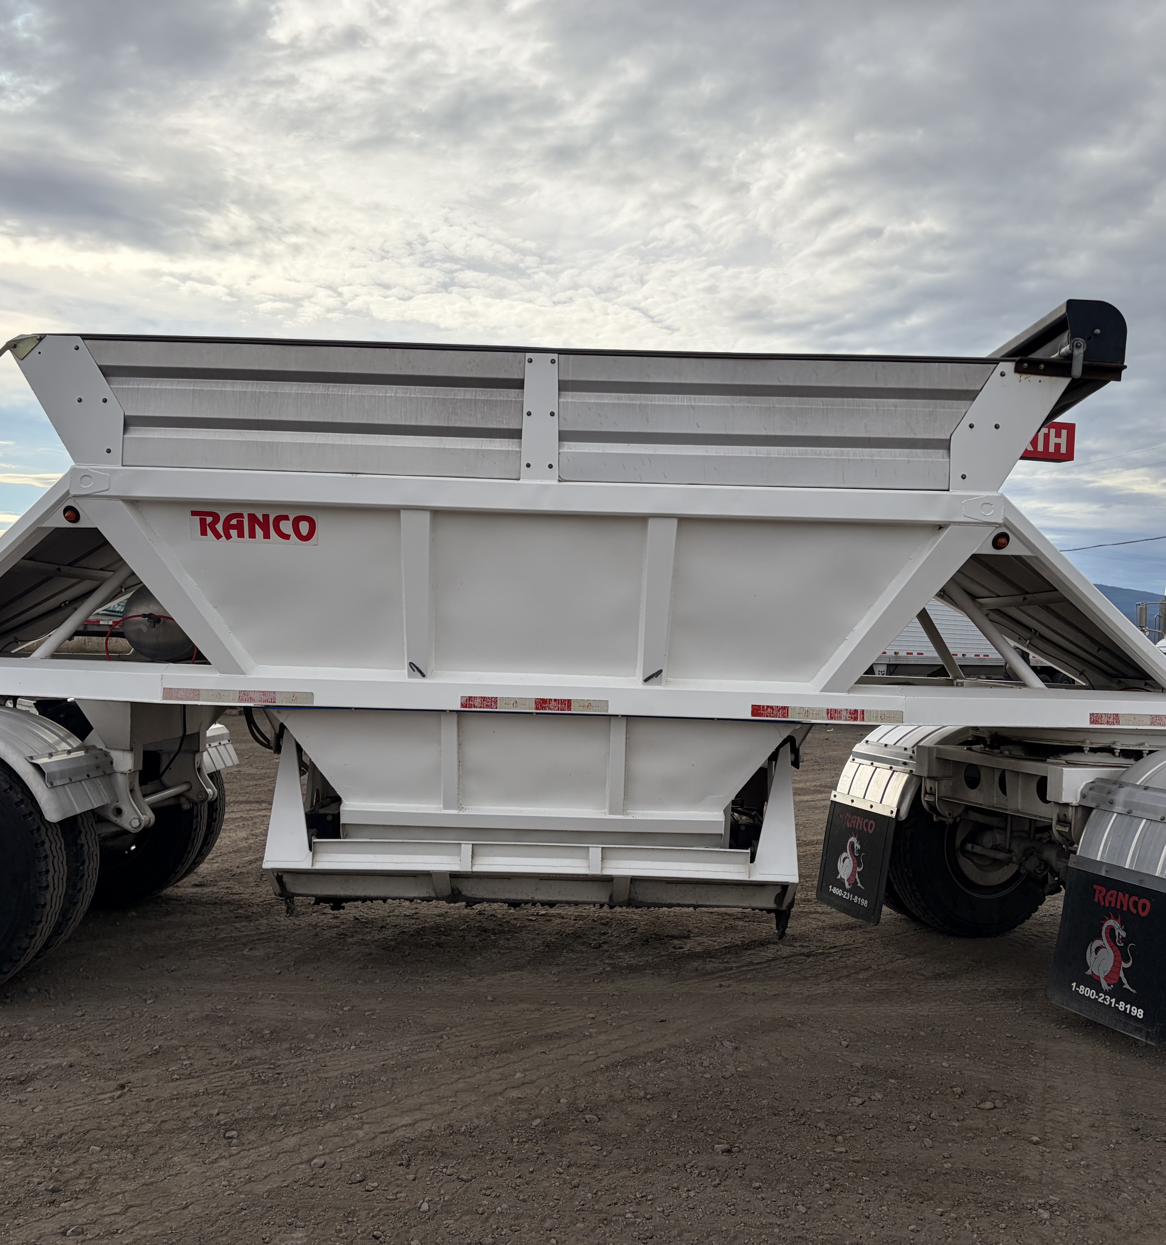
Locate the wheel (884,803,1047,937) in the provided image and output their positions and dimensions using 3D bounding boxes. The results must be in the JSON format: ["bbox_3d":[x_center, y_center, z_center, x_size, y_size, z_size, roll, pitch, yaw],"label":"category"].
[{"bbox_3d":[2.100,1.146,6.635,1.040,1.030,0.280,2,0,-21],"label":"wheel"}]

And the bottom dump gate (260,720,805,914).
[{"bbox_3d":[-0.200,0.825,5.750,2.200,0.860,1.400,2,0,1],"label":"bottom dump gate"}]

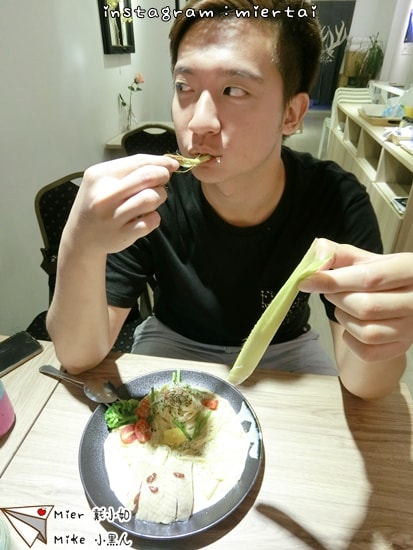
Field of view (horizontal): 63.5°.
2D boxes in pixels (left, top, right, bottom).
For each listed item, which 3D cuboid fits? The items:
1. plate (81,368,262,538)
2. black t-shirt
[{"bbox_3d":[-0.048,0.245,0.485,0.254,0.045,0.254,0,28,0],"label":"plate"},{"bbox_3d":[0.080,-0.011,0.787,0.530,0.550,0.330,0,36,0],"label":"black t-shirt"}]

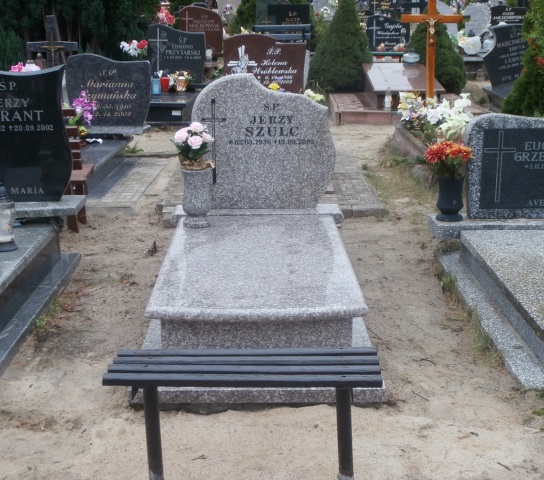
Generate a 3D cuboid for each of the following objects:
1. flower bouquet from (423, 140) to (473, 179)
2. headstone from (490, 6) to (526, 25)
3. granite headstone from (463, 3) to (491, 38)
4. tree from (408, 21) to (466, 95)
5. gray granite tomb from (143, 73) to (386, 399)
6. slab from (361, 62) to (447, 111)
[{"bbox_3d":[0.976,-0.449,4.820,0.270,0.210,0.240,0,16,-1],"label":"flower bouquet"},{"bbox_3d":[5.025,-4.563,18.400,0.790,0.800,0.130,0,16,-1],"label":"headstone"},{"bbox_3d":[3.846,-4.036,16.200,0.540,0.780,0.140,0,16,-1],"label":"granite headstone"},{"bbox_3d":[2.400,-2.690,12.600,0.840,1.220,0.840,0,16,-1],"label":"tree"},{"bbox_3d":[-0.068,-0.147,4.150,1.000,1.100,1.900,0,16,-1],"label":"gray granite tomb"},{"bbox_3d":[1.669,-1.978,11.200,0.880,0.480,1.400,0,16,-1],"label":"slab"}]

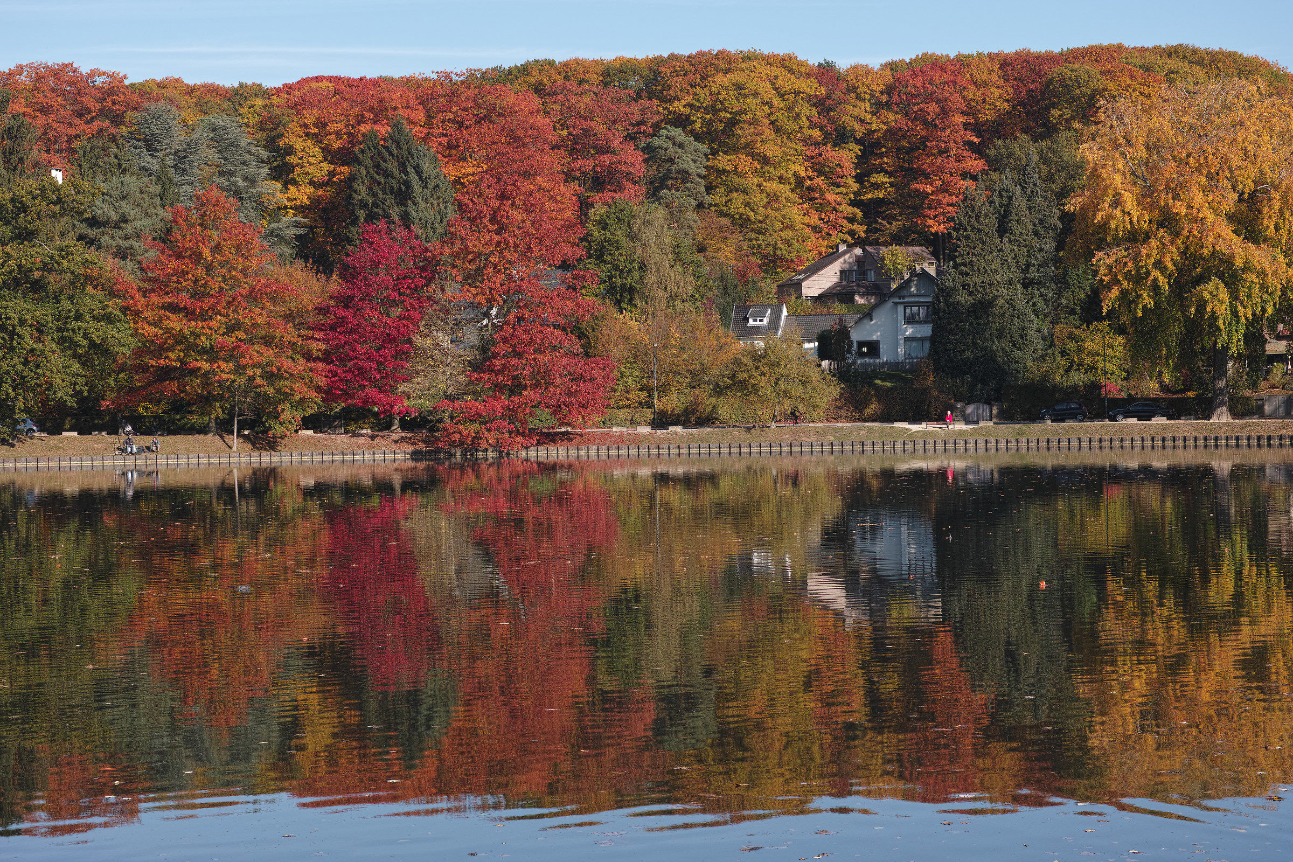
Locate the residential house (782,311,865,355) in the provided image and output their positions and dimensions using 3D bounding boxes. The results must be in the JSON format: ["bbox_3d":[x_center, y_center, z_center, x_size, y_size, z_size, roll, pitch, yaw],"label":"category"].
[{"bbox_3d":[15.883,-8.340,240.000,6.920,4.000,6.500,-1,0,10],"label":"residential house"}]

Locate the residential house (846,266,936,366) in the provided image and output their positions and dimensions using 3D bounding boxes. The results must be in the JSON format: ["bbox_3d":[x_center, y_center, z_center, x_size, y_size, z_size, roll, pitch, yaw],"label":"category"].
[{"bbox_3d":[22.588,-10.298,242.000,8.720,8.630,10.000,-1,0,2],"label":"residential house"}]

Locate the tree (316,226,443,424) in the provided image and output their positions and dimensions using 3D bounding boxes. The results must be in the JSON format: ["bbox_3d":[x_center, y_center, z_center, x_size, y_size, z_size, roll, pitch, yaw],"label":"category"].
[{"bbox_3d":[-19.480,-7.590,194.500,8.940,15.180,8.600,-1,0,0],"label":"tree"}]

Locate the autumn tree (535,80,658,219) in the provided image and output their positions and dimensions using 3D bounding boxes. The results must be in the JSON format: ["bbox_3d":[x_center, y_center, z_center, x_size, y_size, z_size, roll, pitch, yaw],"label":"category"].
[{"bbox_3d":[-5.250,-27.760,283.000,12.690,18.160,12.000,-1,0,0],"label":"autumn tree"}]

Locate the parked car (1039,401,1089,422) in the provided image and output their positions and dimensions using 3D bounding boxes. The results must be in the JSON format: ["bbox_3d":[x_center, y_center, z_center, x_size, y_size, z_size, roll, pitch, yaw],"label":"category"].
[{"bbox_3d":[29.600,-1.360,191.000,3.500,1.460,1.630,-1,0,14],"label":"parked car"}]

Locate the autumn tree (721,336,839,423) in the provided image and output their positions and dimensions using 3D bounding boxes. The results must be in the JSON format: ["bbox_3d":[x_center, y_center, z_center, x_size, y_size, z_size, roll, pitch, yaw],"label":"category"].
[{"bbox_3d":[9.600,-3.600,194.000,8.340,6.480,7.800,-1,0,0],"label":"autumn tree"}]

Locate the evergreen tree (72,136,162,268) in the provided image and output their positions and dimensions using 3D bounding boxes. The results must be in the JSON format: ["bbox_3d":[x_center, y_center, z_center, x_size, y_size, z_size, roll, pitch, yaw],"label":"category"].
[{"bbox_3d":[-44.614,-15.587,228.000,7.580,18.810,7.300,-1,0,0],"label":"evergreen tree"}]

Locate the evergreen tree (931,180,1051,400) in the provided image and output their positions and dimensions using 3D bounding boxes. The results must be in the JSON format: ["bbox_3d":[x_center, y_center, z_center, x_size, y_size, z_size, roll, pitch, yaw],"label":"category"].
[{"bbox_3d":[27.052,-10.870,212.000,9.240,17.330,9.000,-1,0,0],"label":"evergreen tree"}]

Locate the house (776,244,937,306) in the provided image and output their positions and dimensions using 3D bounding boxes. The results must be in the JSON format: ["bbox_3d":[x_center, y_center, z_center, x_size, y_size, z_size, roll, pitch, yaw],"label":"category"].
[{"bbox_3d":[23.275,-16.633,292.000,15.780,6.530,9.500,-1,0,-21],"label":"house"}]

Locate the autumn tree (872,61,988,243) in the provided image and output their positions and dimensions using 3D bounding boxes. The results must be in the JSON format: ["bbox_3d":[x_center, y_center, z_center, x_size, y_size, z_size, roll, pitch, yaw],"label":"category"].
[{"bbox_3d":[32.540,-30.980,311.000,13.370,23.690,12.500,-1,0,0],"label":"autumn tree"}]

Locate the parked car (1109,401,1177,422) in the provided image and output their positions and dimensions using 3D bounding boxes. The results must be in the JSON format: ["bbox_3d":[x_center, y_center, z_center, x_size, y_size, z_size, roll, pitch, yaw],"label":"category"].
[{"bbox_3d":[34.606,-1.373,188.000,4.450,1.430,1.780,-1,0,1],"label":"parked car"}]

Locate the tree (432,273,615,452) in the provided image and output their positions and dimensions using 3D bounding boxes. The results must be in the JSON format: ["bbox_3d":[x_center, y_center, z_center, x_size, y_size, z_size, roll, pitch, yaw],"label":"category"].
[{"bbox_3d":[-8.085,-4.466,181.000,12.100,12.010,11.500,-1,0,0],"label":"tree"}]

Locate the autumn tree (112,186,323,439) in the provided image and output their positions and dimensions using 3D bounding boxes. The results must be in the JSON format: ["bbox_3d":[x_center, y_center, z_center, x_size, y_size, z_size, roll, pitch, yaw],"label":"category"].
[{"bbox_3d":[-28.822,-7.780,182.500,14.090,17.040,13.500,-1,0,0],"label":"autumn tree"}]

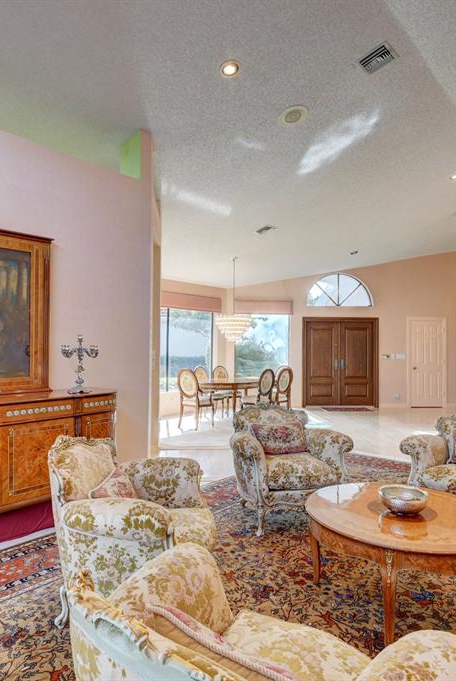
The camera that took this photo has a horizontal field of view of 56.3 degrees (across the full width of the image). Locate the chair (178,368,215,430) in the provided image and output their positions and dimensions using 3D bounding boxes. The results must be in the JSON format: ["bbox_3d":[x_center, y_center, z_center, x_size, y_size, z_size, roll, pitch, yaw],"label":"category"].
[{"bbox_3d":[-0.554,0.999,7.344,0.540,1.010,0.570,-1,-1,37],"label":"chair"}]

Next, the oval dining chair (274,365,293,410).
[{"bbox_3d":[0.886,1.029,8.043,0.570,1.030,0.500,-1,-1,37],"label":"oval dining chair"}]

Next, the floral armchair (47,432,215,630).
[{"bbox_3d":[-0.465,0.973,2.299,0.820,0.890,0.950,0,-1,8],"label":"floral armchair"}]

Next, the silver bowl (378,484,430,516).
[{"bbox_3d":[0.976,0.909,2.384,0.265,0.106,0.265,0,-1,18],"label":"silver bowl"}]

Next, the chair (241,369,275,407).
[{"bbox_3d":[0.516,1.007,7.564,0.490,1.010,0.550,1,-1,-44],"label":"chair"}]

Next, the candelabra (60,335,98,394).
[{"bbox_3d":[-1.226,0.191,3.527,0.300,0.480,0.310,-1,-1,44],"label":"candelabra"}]

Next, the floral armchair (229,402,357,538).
[{"bbox_3d":[0.455,0.998,3.544,0.950,0.890,0.820,0,-1,-13],"label":"floral armchair"}]

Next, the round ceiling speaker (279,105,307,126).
[{"bbox_3d":[0.680,-2.358,4.455,0.325,0.040,0.325,-10,-10,-2],"label":"round ceiling speaker"}]

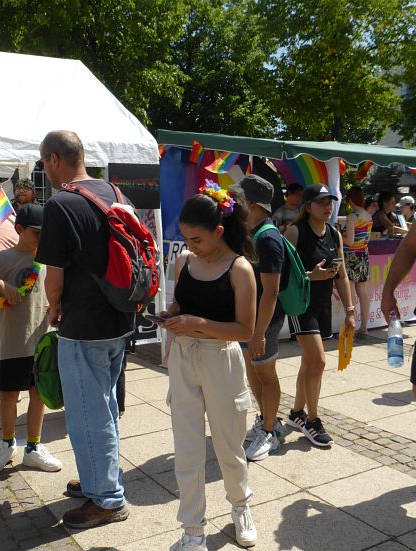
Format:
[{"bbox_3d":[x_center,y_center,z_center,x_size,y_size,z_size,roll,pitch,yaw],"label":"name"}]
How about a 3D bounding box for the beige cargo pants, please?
[{"bbox_3d":[0.011,0.688,2.770,0.370,0.860,0.310,3,7,30],"label":"beige cargo pants"}]

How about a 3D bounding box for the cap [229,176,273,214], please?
[{"bbox_3d":[0.268,-0.499,3.870,0.290,0.190,0.260,15,6,-17],"label":"cap"}]

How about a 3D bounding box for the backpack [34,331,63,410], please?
[{"bbox_3d":[-0.799,0.485,3.250,0.270,0.420,0.190,3,7,33],"label":"backpack"}]

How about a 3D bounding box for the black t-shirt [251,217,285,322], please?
[{"bbox_3d":[0.359,-0.037,3.900,0.280,0.640,0.450,-3,6,-24],"label":"black t-shirt"}]

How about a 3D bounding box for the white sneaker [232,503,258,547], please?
[{"bbox_3d":[0.161,1.120,2.930,0.098,0.110,0.270,0,6,-5],"label":"white sneaker"}]

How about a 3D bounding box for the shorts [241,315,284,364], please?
[{"bbox_3d":[0.333,0.336,3.960,0.280,0.420,0.360,-2,6,-14],"label":"shorts"}]

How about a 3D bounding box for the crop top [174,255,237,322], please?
[{"bbox_3d":[-0.011,0.055,2.710,0.290,0.290,0.220,3,7,30],"label":"crop top"}]

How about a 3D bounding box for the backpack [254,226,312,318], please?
[{"bbox_3d":[0.466,-0.031,3.930,0.280,0.520,0.300,-3,6,-25],"label":"backpack"}]

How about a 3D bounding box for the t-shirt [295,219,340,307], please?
[{"bbox_3d":[0.700,-0.082,4.030,0.360,0.580,0.250,-3,6,-22],"label":"t-shirt"}]

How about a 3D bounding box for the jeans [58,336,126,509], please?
[{"bbox_3d":[-0.558,0.624,3.050,0.340,0.940,0.420,0,6,10],"label":"jeans"}]

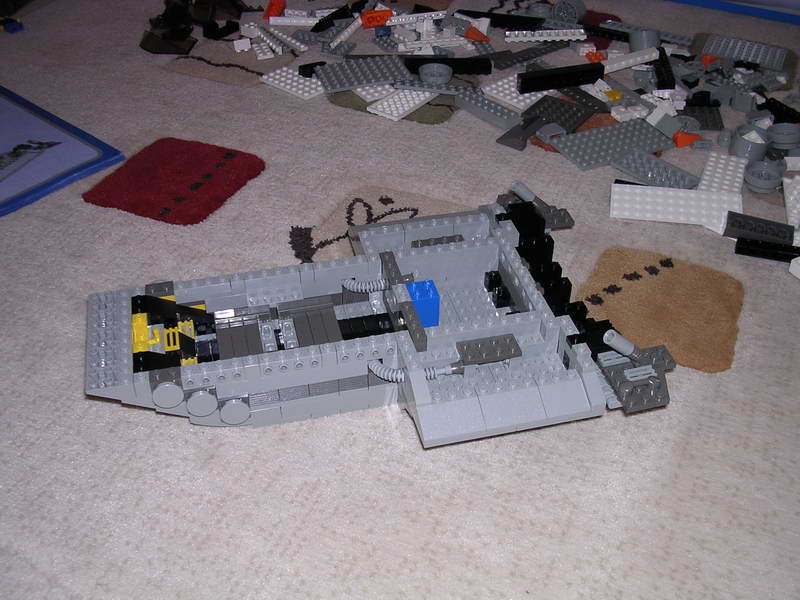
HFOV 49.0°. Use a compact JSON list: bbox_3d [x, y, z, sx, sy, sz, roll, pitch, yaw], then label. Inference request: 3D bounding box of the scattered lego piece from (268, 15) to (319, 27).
[{"bbox_3d":[-0.108,-0.292,0.925,0.058,0.009,0.009,2,39,1],"label":"scattered lego piece"}]

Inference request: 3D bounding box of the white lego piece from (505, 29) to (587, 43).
[{"bbox_3d":[0.142,-0.261,0.864,0.080,0.005,0.016,-2,39,-2],"label":"white lego piece"}]

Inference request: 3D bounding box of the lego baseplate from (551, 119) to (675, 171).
[{"bbox_3d":[0.177,-0.129,0.732,0.096,0.005,0.048,-17,44,-22],"label":"lego baseplate"}]

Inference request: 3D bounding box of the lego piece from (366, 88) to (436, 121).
[{"bbox_3d":[0.003,-0.170,0.756,0.032,0.005,0.064,26,44,25],"label":"lego piece"}]

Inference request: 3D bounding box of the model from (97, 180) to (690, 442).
[{"bbox_3d":[-0.015,0.012,0.504,0.312,0.060,0.185,-8,40,-11],"label":"model"}]

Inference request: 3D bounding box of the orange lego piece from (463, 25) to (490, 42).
[{"bbox_3d":[0.079,-0.273,0.901,0.026,0.010,0.015,17,42,19],"label":"orange lego piece"}]

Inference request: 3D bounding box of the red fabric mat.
[{"bbox_3d":[-0.175,-0.095,0.699,0.106,0.004,0.111,17,43,16],"label":"red fabric mat"}]

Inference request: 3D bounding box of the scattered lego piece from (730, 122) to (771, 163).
[{"bbox_3d":[0.287,-0.127,0.716,0.026,0.019,0.026,17,42,19],"label":"scattered lego piece"}]

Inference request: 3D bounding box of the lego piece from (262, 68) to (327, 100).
[{"bbox_3d":[-0.096,-0.198,0.806,0.064,0.005,0.032,29,47,33],"label":"lego piece"}]

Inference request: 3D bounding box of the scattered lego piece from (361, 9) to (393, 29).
[{"bbox_3d":[-0.025,-0.297,0.925,0.032,0.016,0.011,-11,41,-15],"label":"scattered lego piece"}]

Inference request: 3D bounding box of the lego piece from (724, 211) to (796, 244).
[{"bbox_3d":[0.260,-0.051,0.637,0.048,0.010,0.016,11,43,10],"label":"lego piece"}]

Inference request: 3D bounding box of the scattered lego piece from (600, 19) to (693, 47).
[{"bbox_3d":[0.259,-0.281,0.921,0.096,0.005,0.016,16,41,17],"label":"scattered lego piece"}]

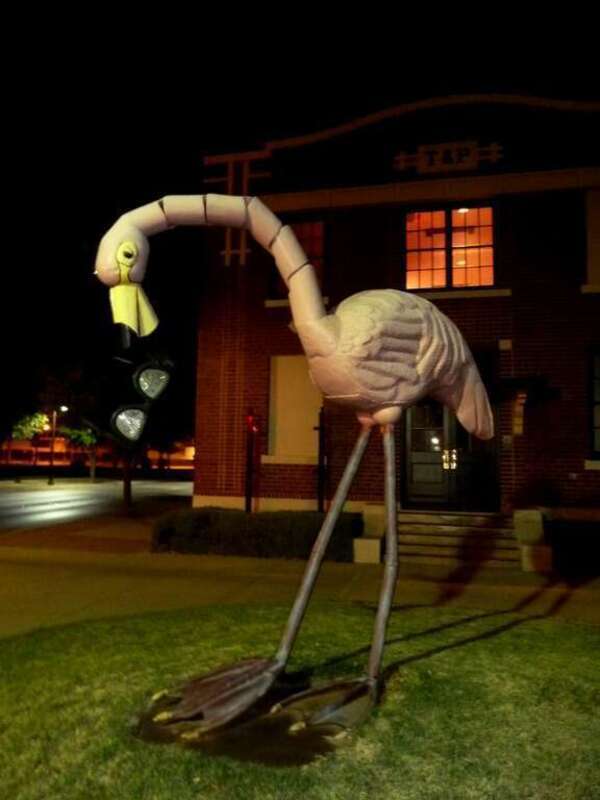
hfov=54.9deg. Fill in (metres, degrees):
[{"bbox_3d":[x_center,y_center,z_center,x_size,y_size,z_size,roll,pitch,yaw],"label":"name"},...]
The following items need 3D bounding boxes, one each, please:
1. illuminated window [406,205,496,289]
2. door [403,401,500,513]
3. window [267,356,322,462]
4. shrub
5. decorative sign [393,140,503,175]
[{"bbox_3d":[2.748,-2.786,10.647,1.621,1.502,0.150,0,-5,13],"label":"illuminated window"},{"bbox_3d":[2.740,0.896,10.565,1.689,2.150,0.150,0,-5,13],"label":"door"},{"bbox_3d":[-0.099,0.134,11.014,1.008,1.993,0.150,0,-5,13],"label":"window"},{"bbox_3d":[-0.686,2.300,10.090,3.563,0.732,0.950,0,-5,13],"label":"shrub"},{"bbox_3d":[2.723,-4.488,10.693,1.985,0.560,0.120,0,-5,13],"label":"decorative sign"}]

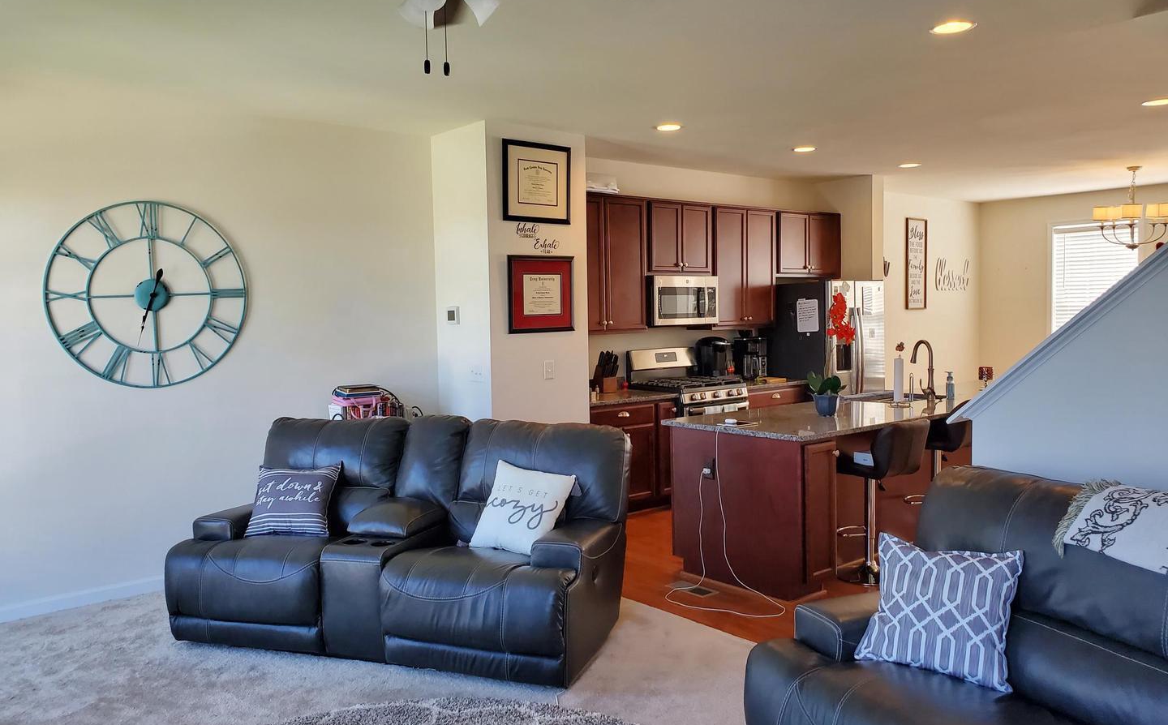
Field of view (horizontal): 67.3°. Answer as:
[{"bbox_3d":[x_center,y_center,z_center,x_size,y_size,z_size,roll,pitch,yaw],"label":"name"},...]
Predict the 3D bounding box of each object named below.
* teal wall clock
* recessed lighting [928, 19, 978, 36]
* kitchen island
[{"bbox_3d":[-2.412,-0.375,4.903,1.057,1.048,0.040,-4,5,-40],"label":"teal wall clock"},{"bbox_3d":[1.589,-1.444,3.771,0.190,0.030,0.190,-1,4,0],"label":"recessed lighting"},{"bbox_3d":[2.111,0.723,5.921,3.444,0.914,0.992,-4,5,-40],"label":"kitchen island"}]

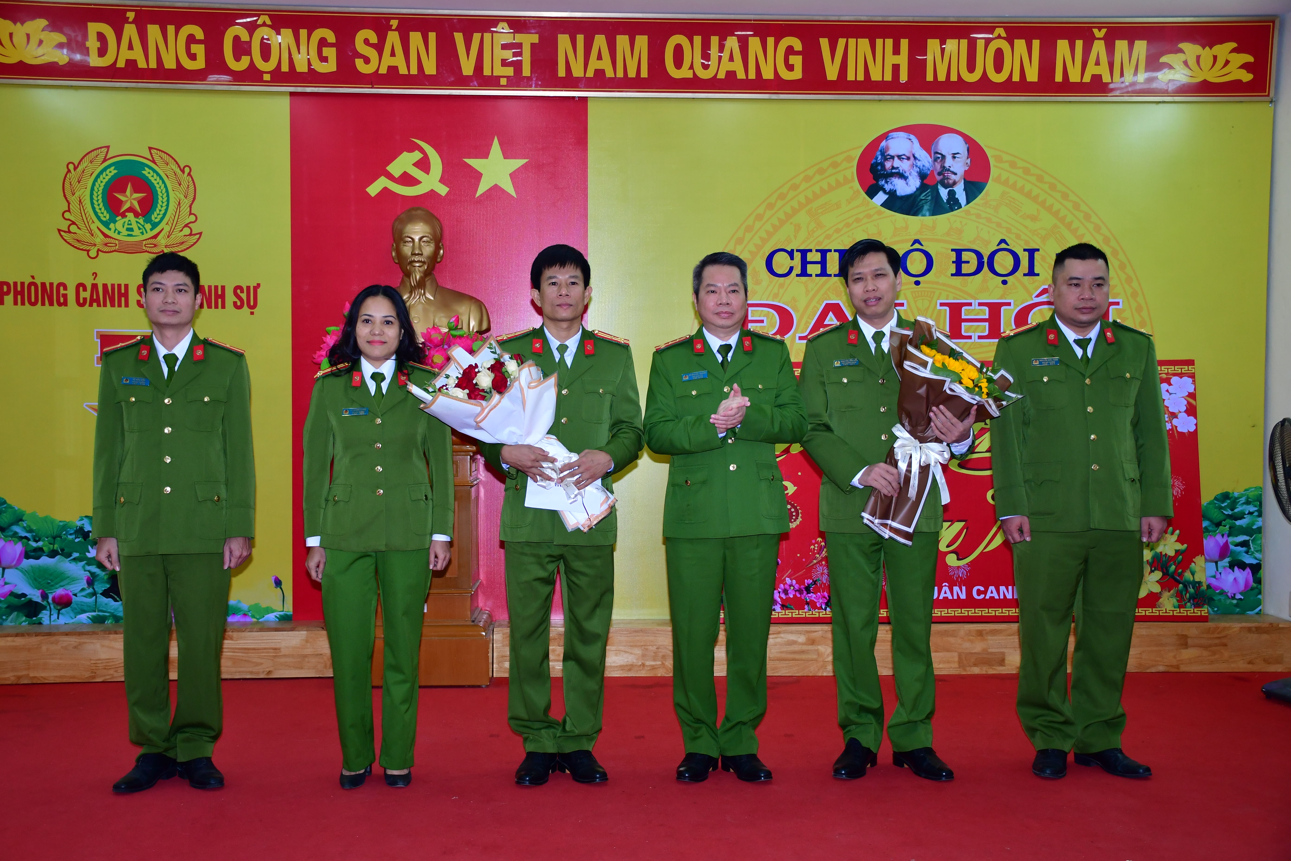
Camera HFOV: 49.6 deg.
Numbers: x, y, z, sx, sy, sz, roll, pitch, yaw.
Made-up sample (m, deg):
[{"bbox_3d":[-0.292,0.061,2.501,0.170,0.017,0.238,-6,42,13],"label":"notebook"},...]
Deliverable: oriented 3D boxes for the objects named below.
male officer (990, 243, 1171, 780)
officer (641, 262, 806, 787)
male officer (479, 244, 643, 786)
[{"bbox_3d":[1.421,0.259,4.572,0.590,1.737,0.340,0,2,-5],"label":"male officer"},{"bbox_3d":[0.253,0.278,4.449,0.517,1.697,0.440,0,2,-7],"label":"officer"},{"bbox_3d":[-0.267,0.267,4.427,0.517,1.717,0.420,0,2,-6],"label":"male officer"}]

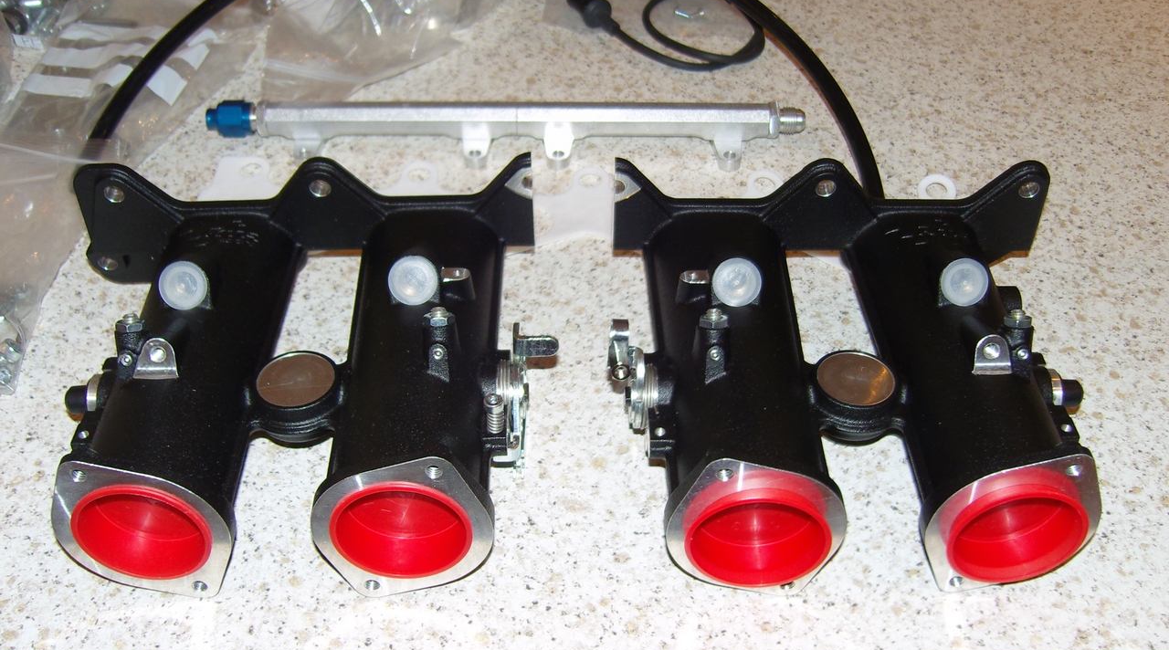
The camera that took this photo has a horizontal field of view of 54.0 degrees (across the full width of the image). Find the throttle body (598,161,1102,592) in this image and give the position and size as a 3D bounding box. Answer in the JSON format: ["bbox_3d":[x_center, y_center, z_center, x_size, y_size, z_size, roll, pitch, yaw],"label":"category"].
[{"bbox_3d":[0.106,0.007,0.453,0.194,0.069,0.181,0,42,0],"label":"throttle body"}]

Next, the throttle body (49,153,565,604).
[{"bbox_3d":[-0.115,0.007,0.453,0.208,0.069,0.181,-1,42,-1],"label":"throttle body"}]

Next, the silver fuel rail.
[{"bbox_3d":[-0.043,-0.105,0.612,0.316,0.022,0.042,1,42,1],"label":"silver fuel rail"}]

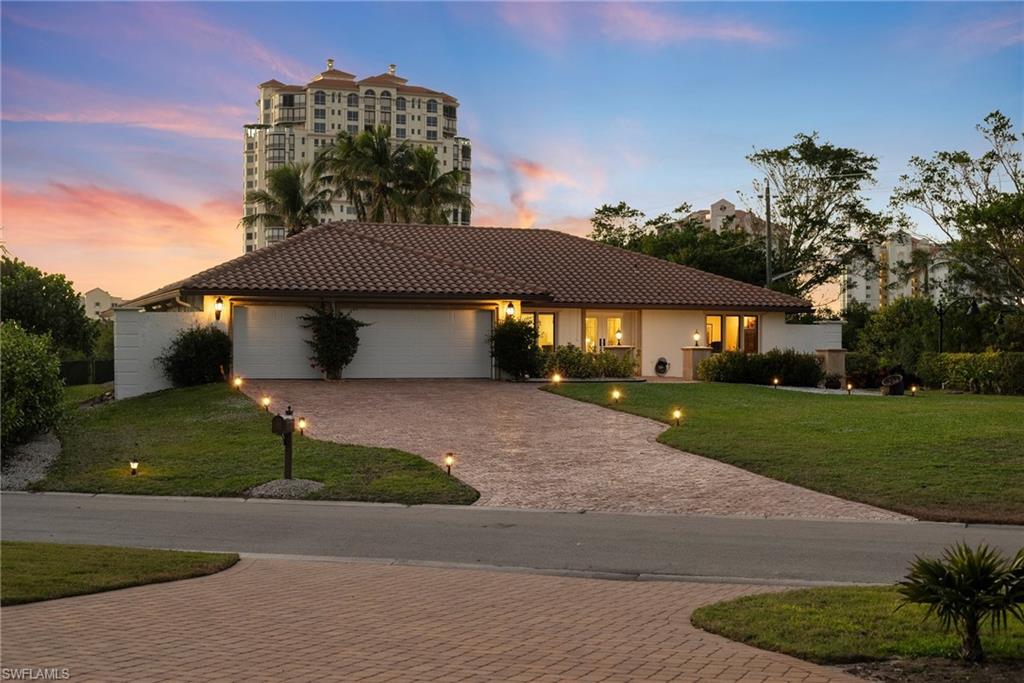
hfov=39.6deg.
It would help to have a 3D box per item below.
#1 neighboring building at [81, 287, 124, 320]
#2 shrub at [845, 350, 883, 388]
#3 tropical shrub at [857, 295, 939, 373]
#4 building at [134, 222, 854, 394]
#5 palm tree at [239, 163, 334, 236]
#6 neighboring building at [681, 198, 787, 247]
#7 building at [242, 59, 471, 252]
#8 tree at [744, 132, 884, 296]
[{"bbox_3d":[-134.659,-4.782,470.114,17.000,26.780,16.000,0,-1,-22],"label":"neighboring building"},{"bbox_3d":[12.357,0.984,49.991,1.350,1.340,1.250,0,-1,0],"label":"shrub"},{"bbox_3d":[15.178,-0.092,56.007,3.200,3.360,3.000,0,-1,0],"label":"tropical shrub"},{"bbox_3d":[-1.816,-1.458,52.791,25.000,6.100,17.000,0,-1,-22],"label":"building"},{"bbox_3d":[-13.001,-4.183,82.067,5.300,12.270,5.300,0,-1,0],"label":"palm tree"},{"bbox_3d":[68.989,-18.240,445.300,36.000,53.000,24.000,0,-1,-22],"label":"neighboring building"},{"bbox_3d":[-38.888,-31.970,358.485,51.000,78.010,28.000,0,-1,-22],"label":"building"},{"bbox_3d":[17.015,-4.965,80.078,8.000,13.780,7.500,0,-1,0],"label":"tree"}]

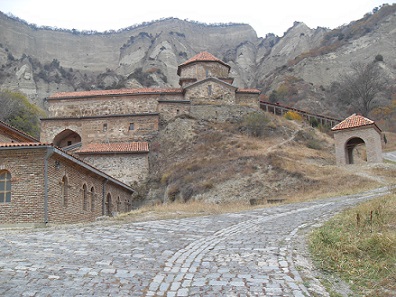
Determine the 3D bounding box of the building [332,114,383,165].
[{"bbox_3d":[15.219,-0.904,36.907,3.763,4.864,3.975,-8,-11,33],"label":"building"}]

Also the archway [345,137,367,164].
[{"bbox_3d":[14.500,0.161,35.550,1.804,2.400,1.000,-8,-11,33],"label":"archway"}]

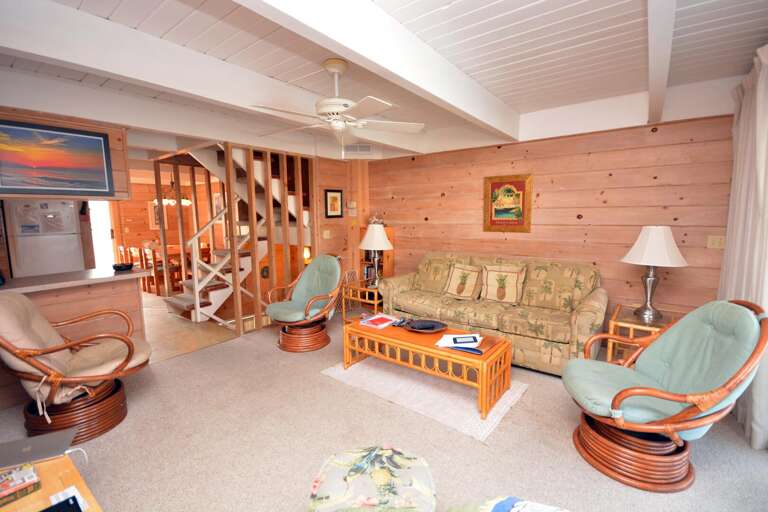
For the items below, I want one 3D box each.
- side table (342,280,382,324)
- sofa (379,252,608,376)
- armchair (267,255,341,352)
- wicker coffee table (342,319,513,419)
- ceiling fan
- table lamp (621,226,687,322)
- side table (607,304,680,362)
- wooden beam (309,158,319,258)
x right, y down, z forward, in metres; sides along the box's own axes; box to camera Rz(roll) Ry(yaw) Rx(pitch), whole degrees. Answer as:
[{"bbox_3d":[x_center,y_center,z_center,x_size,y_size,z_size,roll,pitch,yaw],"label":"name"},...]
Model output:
[{"bbox_3d":[-0.135,0.605,4.185,0.485,0.478,0.623,5,9,35],"label":"side table"},{"bbox_3d":[1.070,0.484,3.477,2.209,0.886,0.817,6,10,39],"label":"sofa"},{"bbox_3d":[-0.826,0.484,3.438,0.686,0.921,0.845,5,9,36],"label":"armchair"},{"bbox_3d":[0.328,0.836,2.720,1.282,0.398,0.546,5,9,37],"label":"wicker coffee table"},{"bbox_3d":[-0.335,-1.033,2.253,1.246,0.633,1.246,6,10,39],"label":"ceiling fan"},{"bbox_3d":[2.167,0.148,2.583,0.413,0.767,0.413,6,10,39],"label":"table lamp"},{"bbox_3d":[2.222,0.772,2.696,0.494,0.505,0.609,6,10,39],"label":"side table"},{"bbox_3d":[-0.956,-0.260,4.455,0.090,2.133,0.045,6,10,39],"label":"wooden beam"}]

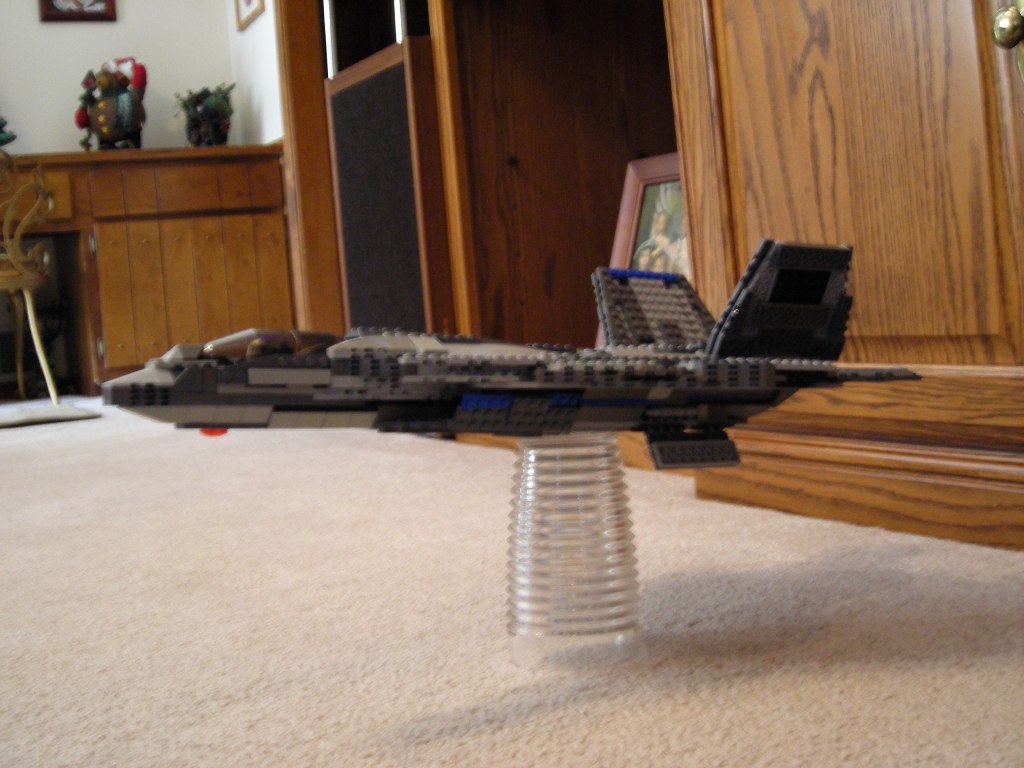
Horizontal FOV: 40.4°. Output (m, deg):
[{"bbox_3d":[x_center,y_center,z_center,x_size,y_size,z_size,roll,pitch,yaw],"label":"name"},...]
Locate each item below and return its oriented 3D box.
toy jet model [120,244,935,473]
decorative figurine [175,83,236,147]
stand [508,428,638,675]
[{"bbox_3d":[-0.008,-0.016,0.809,0.455,0.133,0.230,1,1,-30],"label":"toy jet model"},{"bbox_3d":[-0.995,-0.871,4.500,0.190,0.205,0.150,-6,4,-8],"label":"decorative figurine"},{"bbox_3d":[0.036,0.095,0.835,0.081,0.129,0.081,-2,2,0],"label":"stand"}]

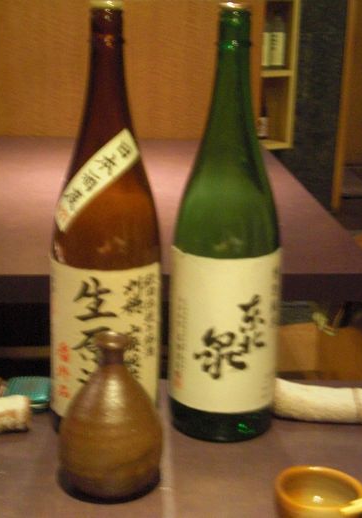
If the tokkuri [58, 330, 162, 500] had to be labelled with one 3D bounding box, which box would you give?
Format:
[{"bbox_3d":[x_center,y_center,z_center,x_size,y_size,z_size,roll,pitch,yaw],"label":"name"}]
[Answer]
[{"bbox_3d":[-0.059,0.127,0.789,0.086,0.129,0.086,1,13,-1],"label":"tokkuri"}]

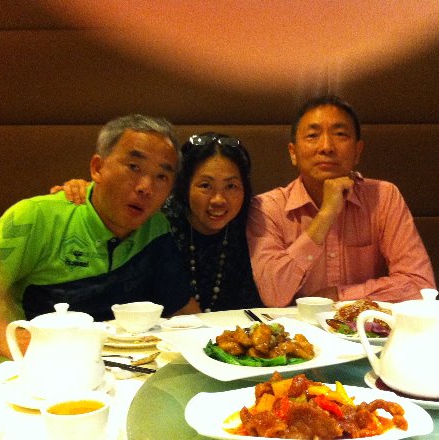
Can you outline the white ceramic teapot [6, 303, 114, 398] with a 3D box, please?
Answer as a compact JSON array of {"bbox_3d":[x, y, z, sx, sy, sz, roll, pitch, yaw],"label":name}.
[{"bbox_3d":[-0.230,0.183,0.869,0.182,0.126,0.124,-2,4,-28],"label":"white ceramic teapot"}]

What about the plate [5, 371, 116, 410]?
[{"bbox_3d":[-0.225,0.243,0.844,0.152,0.022,0.152,0,3,0],"label":"plate"}]

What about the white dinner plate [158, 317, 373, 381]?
[{"bbox_3d":[0.065,0.196,0.886,0.253,0.034,0.253,-2,4,-30],"label":"white dinner plate"}]

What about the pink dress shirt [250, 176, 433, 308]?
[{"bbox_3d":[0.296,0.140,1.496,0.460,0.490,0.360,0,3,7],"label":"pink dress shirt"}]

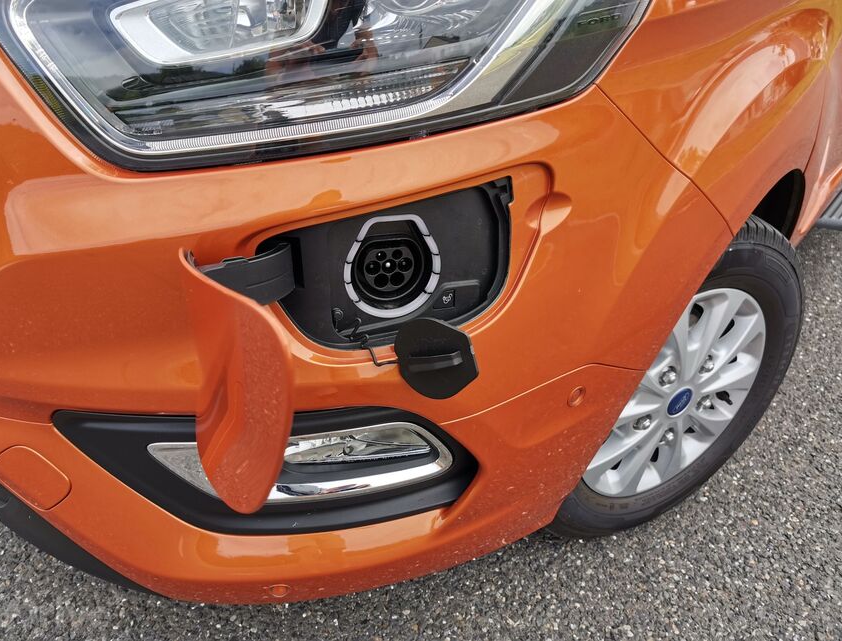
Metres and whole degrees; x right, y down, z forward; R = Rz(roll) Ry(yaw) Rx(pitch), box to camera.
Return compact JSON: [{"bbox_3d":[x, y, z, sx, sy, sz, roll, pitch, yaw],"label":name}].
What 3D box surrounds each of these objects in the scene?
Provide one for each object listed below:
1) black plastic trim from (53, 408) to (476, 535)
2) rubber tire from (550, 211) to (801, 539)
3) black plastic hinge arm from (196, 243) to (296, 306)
[{"bbox_3d":[-0.170,0.161,0.725,0.463,0.128,0.100,3,30,2],"label":"black plastic trim"},{"bbox_3d":[0.411,0.097,1.212,0.680,0.680,0.214,-13,33,-23],"label":"rubber tire"},{"bbox_3d":[-0.148,-0.036,0.561,0.095,0.046,0.033,-28,39,-34],"label":"black plastic hinge arm"}]

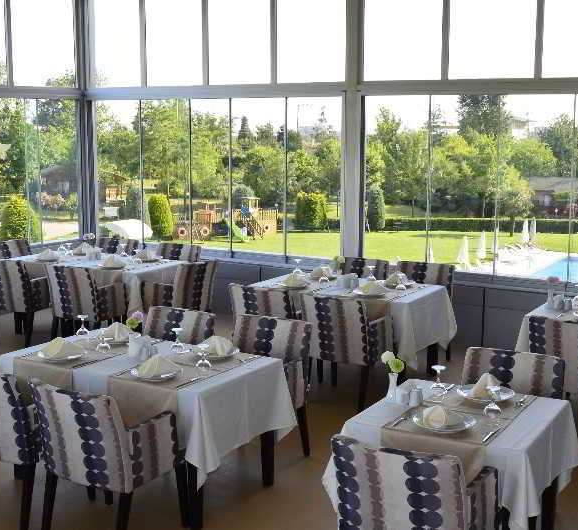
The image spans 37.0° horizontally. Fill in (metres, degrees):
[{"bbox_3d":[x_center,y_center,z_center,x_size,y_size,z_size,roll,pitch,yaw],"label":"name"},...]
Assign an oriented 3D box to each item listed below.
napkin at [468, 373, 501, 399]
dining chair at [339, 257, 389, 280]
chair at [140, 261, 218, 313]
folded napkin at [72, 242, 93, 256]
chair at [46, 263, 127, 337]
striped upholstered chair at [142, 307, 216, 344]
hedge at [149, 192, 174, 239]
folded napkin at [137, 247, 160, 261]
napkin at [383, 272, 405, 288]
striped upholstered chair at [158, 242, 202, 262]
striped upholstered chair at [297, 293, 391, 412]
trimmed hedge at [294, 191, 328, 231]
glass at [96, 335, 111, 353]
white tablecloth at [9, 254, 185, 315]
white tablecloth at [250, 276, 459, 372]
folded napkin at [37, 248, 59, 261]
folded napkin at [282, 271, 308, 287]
[{"bbox_3d":[0.974,0.580,4.260,0.160,0.110,0.140,5,10,30],"label":"napkin"},{"bbox_3d":[0.561,0.383,8.094,0.550,0.840,0.600,5,10,30],"label":"dining chair"},{"bbox_3d":[-1.068,0.374,8.151,0.570,0.860,0.570,6,11,31],"label":"chair"},{"bbox_3d":[-2.112,-0.163,8.898,0.190,0.110,0.145,6,11,31],"label":"folded napkin"},{"bbox_3d":[-1.859,0.382,8.163,0.560,0.840,0.600,5,10,30],"label":"chair"},{"bbox_3d":[-0.855,0.774,5.559,0.550,0.870,0.610,5,10,30],"label":"striped upholstered chair"},{"bbox_3d":[-9.590,-3.581,64.307,1.941,3.472,1.941,-1,9,-8],"label":"hedge"},{"bbox_3d":[-1.389,-0.108,8.545,0.200,0.100,0.160,5,10,30],"label":"folded napkin"},{"bbox_3d":[0.883,0.117,7.158,0.200,0.100,0.160,5,10,30],"label":"napkin"},{"bbox_3d":[-1.271,0.254,8.885,0.570,0.860,0.570,6,11,31],"label":"striped upholstered chair"},{"bbox_3d":[0.458,0.606,6.675,0.550,0.840,0.600,5,10,30],"label":"striped upholstered chair"},{"bbox_3d":[1.616,-4.058,65.000,2.500,3.000,2.400,0,9,0],"label":"trimmed hedge"},{"bbox_3d":[-1.104,0.440,5.150,0.082,0.145,0.082,5,10,30],"label":"glass"},{"bbox_3d":[-1.893,0.155,8.580,1.780,0.440,0.960,5,10,30],"label":"white tablecloth"},{"bbox_3d":[0.487,0.434,7.339,1.580,0.530,0.920,6,11,31],"label":"white tablecloth"},{"bbox_3d":[-2.385,-0.113,8.572,0.200,0.100,0.160,5,10,30],"label":"folded napkin"},{"bbox_3d":[0.046,0.114,7.177,0.200,0.100,0.160,5,10,30],"label":"folded napkin"}]

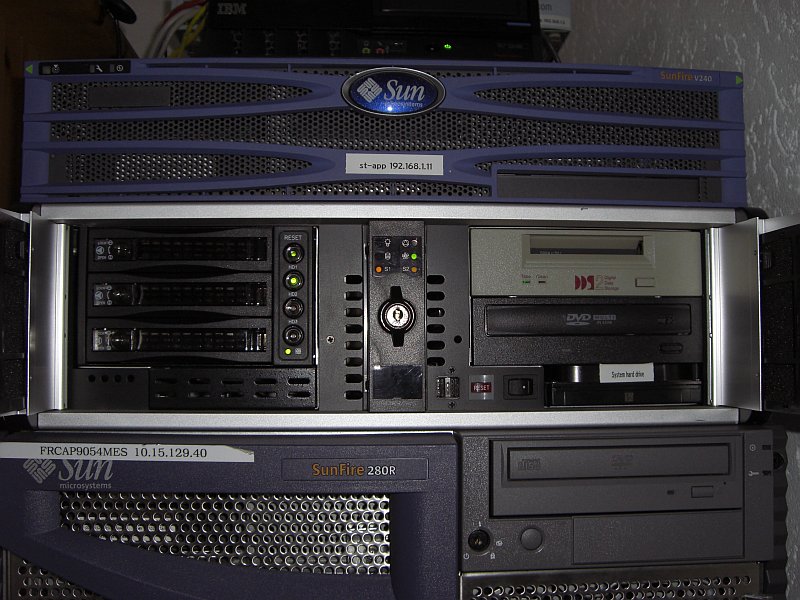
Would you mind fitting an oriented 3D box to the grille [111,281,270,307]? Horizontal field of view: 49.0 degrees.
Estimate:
[{"bbox_3d":[-0.131,-0.003,0.543,0.099,0.015,0.008,0,-3,-2],"label":"grille"}]

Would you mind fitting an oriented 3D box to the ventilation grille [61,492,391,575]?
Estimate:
[{"bbox_3d":[-0.096,0.130,0.492,0.182,0.045,0.005,0,-3,-4],"label":"ventilation grille"}]

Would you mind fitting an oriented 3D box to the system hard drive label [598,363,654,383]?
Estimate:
[{"bbox_3d":[0.143,0.046,0.553,0.035,0.012,0.001,0,-3,-4],"label":"system hard drive label"}]

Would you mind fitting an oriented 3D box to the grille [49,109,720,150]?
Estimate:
[{"bbox_3d":[-0.005,-0.105,0.543,0.415,0.025,0.007,0,-3,-3],"label":"grille"}]

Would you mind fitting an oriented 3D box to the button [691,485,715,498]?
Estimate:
[{"bbox_3d":[0.173,0.110,0.503,0.013,0.007,0.004,0,-3,-4],"label":"button"}]

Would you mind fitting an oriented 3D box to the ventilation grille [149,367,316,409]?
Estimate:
[{"bbox_3d":[-0.103,0.054,0.541,0.103,0.025,0.006,0,-3,-2],"label":"ventilation grille"}]

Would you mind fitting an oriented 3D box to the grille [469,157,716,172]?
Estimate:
[{"bbox_3d":[0.124,-0.084,0.549,0.156,0.009,0.006,0,-3,-3],"label":"grille"}]

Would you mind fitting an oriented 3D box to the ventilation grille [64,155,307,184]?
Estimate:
[{"bbox_3d":[-0.130,-0.080,0.535,0.152,0.018,0.006,0,-3,-3],"label":"ventilation grille"}]

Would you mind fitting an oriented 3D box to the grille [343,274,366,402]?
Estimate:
[{"bbox_3d":[-0.028,0.023,0.536,0.012,0.075,0.004,0,-3,-4],"label":"grille"}]

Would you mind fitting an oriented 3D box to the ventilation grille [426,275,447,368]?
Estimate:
[{"bbox_3d":[0.022,0.013,0.540,0.012,0.056,0.004,0,-3,-4],"label":"ventilation grille"}]

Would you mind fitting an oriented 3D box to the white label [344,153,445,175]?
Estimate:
[{"bbox_3d":[-0.003,-0.079,0.513,0.057,0.012,0.001,0,-3,-4],"label":"white label"}]

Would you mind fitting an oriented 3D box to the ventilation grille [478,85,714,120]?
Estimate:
[{"bbox_3d":[0.119,-0.118,0.530,0.149,0.020,0.005,0,-3,-4],"label":"ventilation grille"}]

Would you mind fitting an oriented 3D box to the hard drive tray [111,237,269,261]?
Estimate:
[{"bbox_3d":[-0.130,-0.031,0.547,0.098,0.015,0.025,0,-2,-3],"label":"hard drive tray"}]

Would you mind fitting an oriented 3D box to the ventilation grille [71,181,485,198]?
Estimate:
[{"bbox_3d":[-0.068,-0.065,0.515,0.245,0.010,0.005,0,-3,-4],"label":"ventilation grille"}]

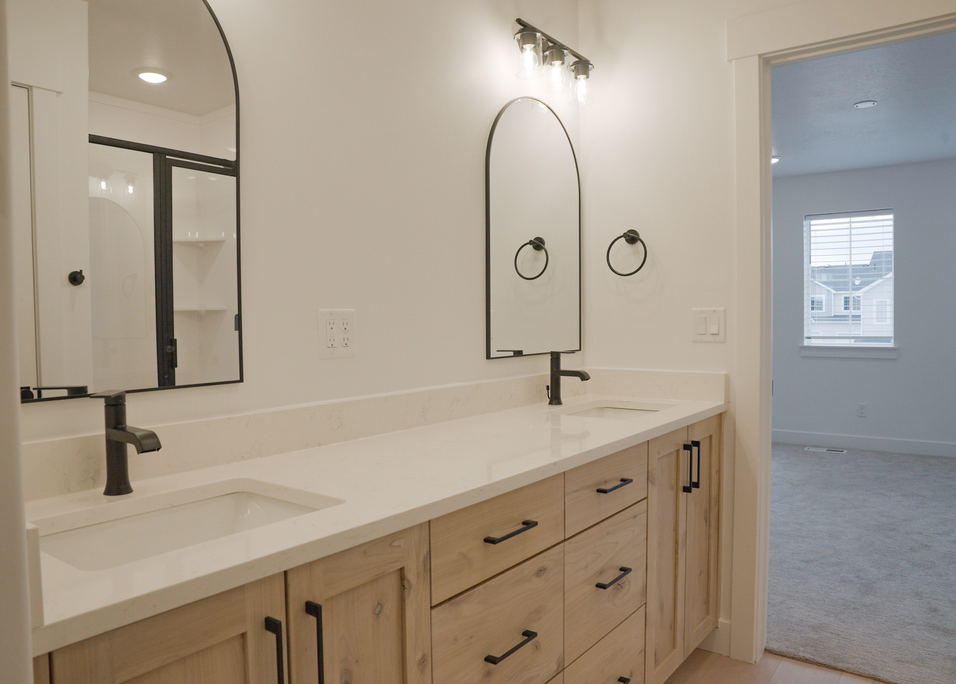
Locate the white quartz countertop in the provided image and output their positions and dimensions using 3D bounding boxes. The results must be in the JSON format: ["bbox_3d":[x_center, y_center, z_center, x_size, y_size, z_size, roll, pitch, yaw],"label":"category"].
[{"bbox_3d":[-0.023,0.264,1.774,0.584,0.029,2.213,1,3,37],"label":"white quartz countertop"}]

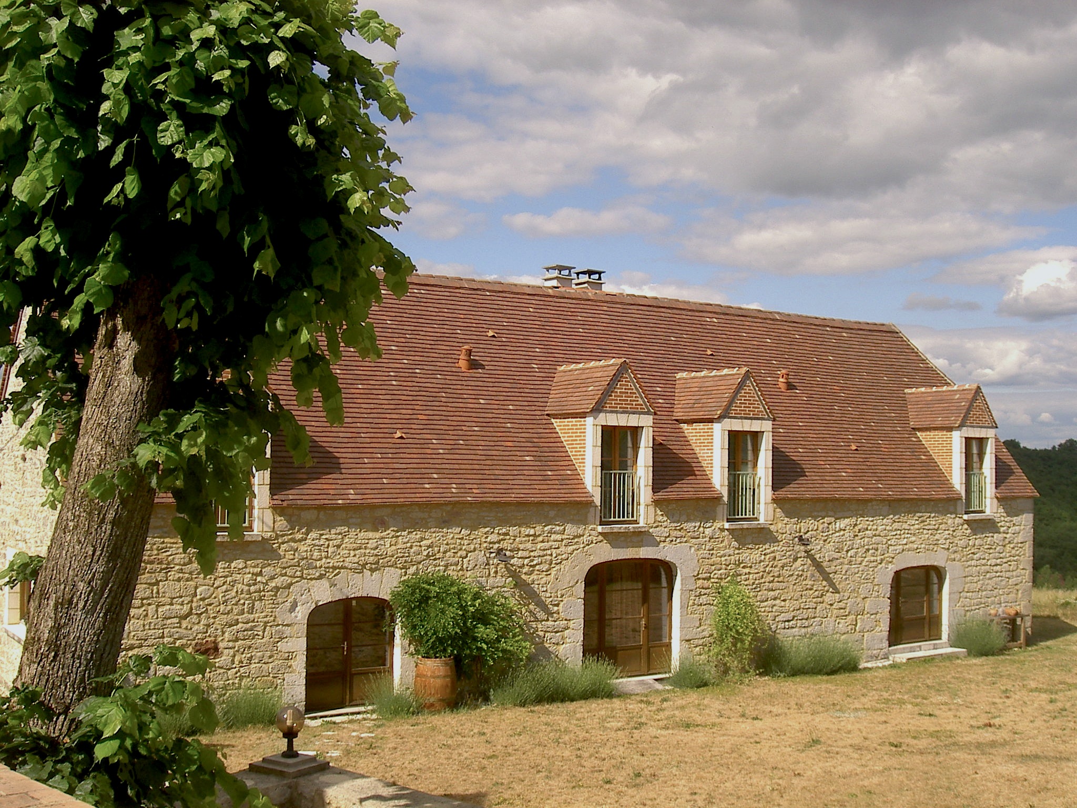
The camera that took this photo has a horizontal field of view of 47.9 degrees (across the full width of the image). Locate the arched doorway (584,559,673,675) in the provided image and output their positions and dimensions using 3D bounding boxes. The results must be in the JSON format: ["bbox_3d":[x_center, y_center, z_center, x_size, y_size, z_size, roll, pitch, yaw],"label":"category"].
[{"bbox_3d":[1.790,4.239,24.132,2.343,2.355,0.139,2,-3,-33],"label":"arched doorway"}]

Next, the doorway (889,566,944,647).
[{"bbox_3d":[8.909,4.736,28.695,2.053,1.821,0.139,2,-3,-33],"label":"doorway"}]

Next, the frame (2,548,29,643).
[{"bbox_3d":[-9.345,3.426,21.829,0.255,1.578,2.146,2,-3,-33],"label":"frame"}]

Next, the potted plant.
[{"bbox_3d":[-1.337,4.188,21.129,2.262,2.262,1.334,2,-3,-33],"label":"potted plant"}]

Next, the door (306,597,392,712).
[{"bbox_3d":[-3.205,4.253,20.782,1.694,1.891,0.278,2,-3,-33],"label":"door"}]

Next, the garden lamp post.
[{"bbox_3d":[-2.127,2.813,10.400,0.240,0.455,0.240,2,-3,-33],"label":"garden lamp post"}]

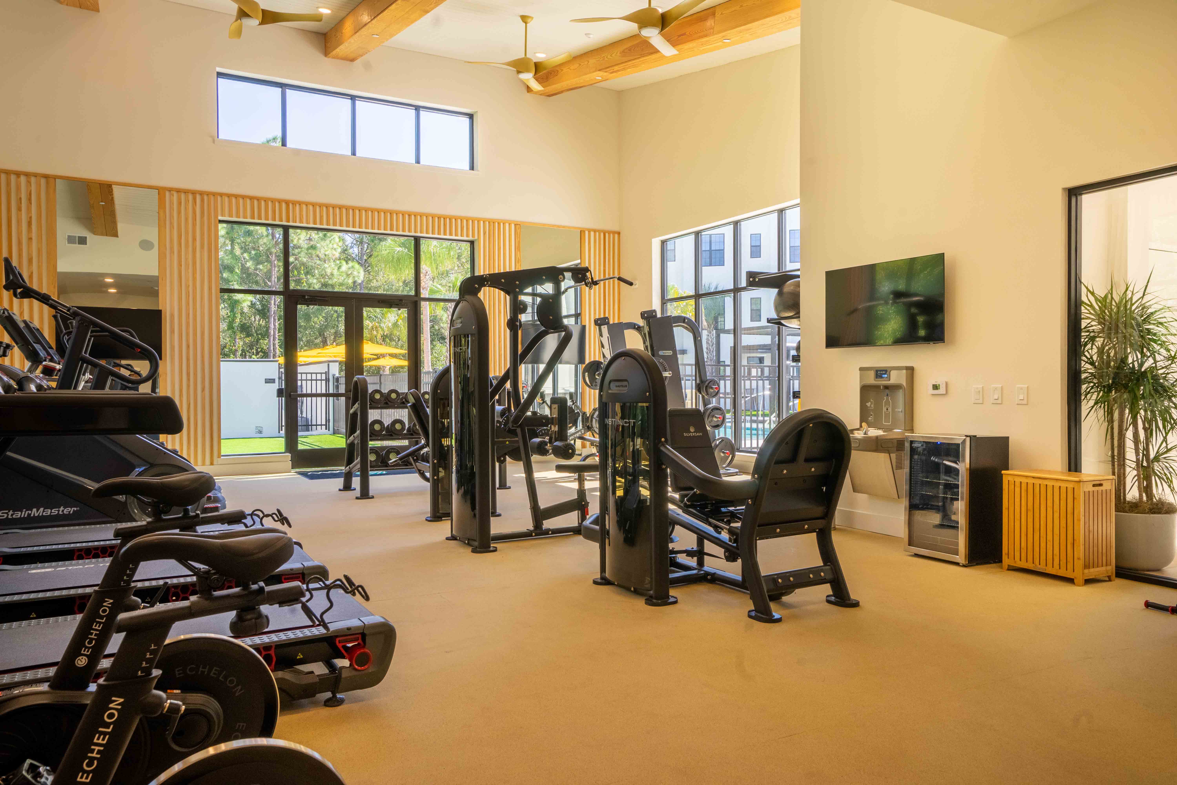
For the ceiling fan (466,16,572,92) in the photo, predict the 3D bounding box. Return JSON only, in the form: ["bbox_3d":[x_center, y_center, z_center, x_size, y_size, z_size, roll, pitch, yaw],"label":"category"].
[{"bbox_3d":[-0.791,-4.207,10.394,1.380,0.780,1.360,0,1,12],"label":"ceiling fan"}]

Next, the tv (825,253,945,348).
[{"bbox_3d":[2.281,-0.683,6.611,0.084,0.644,1.147,-1,1,-29],"label":"tv"}]

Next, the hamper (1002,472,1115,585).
[{"bbox_3d":[2.912,0.822,5.279,0.335,0.629,0.514,0,1,-28],"label":"hamper"}]

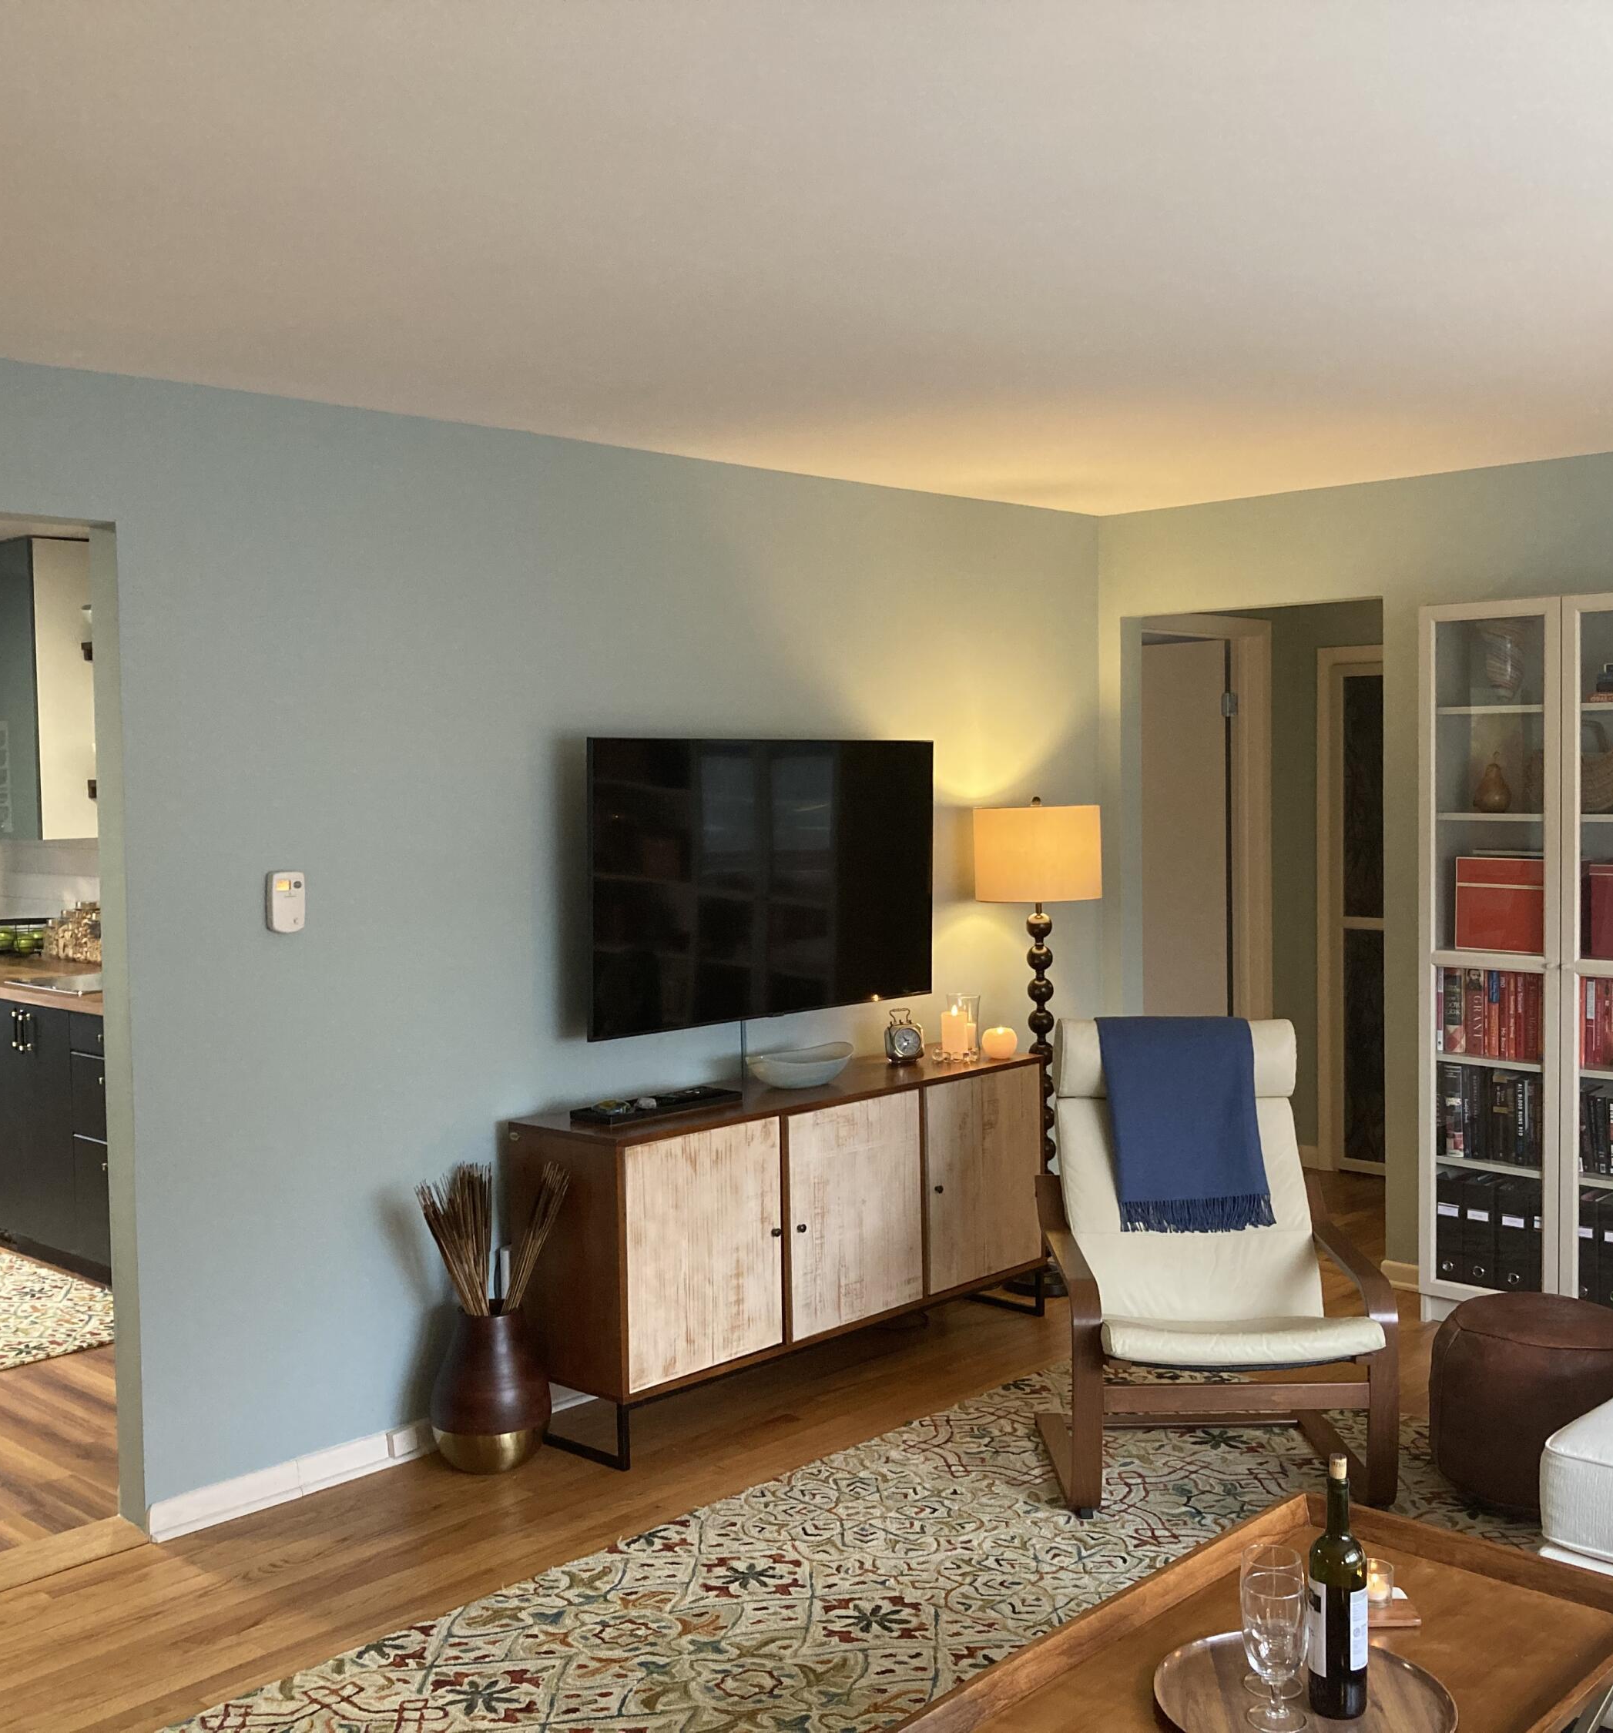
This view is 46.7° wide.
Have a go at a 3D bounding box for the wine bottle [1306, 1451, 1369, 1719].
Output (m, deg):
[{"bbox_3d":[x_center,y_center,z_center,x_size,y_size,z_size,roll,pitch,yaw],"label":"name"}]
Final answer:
[{"bbox_3d":[0.688,0.922,2.411,0.074,0.329,0.074,0,3,16],"label":"wine bottle"}]

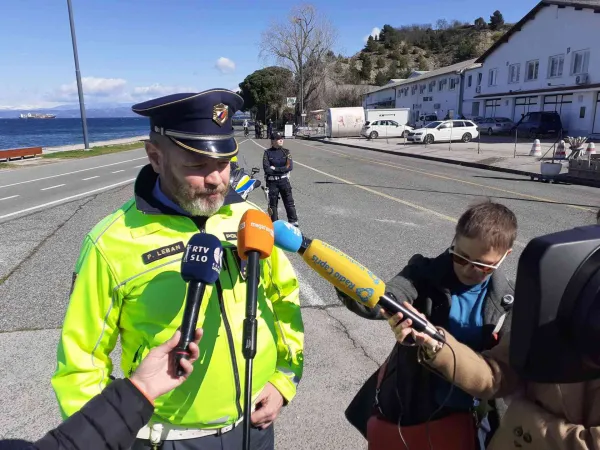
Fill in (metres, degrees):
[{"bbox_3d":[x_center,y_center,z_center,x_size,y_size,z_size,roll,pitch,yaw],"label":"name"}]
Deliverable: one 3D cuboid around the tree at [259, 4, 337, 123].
[{"bbox_3d":[-0.316,-18.020,54.328,9.300,14.400,9.000,-1,13,0],"label":"tree"}]

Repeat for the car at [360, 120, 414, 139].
[{"bbox_3d":[7.465,-8.146,39.590,4.280,1.490,1.800,-3,13,-8],"label":"car"}]

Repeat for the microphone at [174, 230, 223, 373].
[{"bbox_3d":[-0.200,0.142,0.873,0.076,0.262,0.076,5,-17,-1],"label":"microphone"}]

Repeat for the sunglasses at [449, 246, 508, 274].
[{"bbox_3d":[0.473,0.062,1.275,0.143,0.050,0.145,19,37,10],"label":"sunglasses"}]

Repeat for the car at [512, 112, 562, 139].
[{"bbox_3d":[18.562,-7.912,36.982,1.830,1.800,4.550,-2,13,-5],"label":"car"}]

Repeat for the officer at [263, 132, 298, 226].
[{"bbox_3d":[-0.370,-0.846,8.632,0.600,1.680,0.400,0,13,3],"label":"officer"}]

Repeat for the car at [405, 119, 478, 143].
[{"bbox_3d":[9.541,-6.281,31.360,4.690,1.470,1.830,-4,14,-15],"label":"car"}]

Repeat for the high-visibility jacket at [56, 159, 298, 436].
[{"bbox_3d":[-0.333,0.193,1.307,0.650,0.710,0.380,-8,15,-28],"label":"high-visibility jacket"}]

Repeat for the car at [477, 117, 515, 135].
[{"bbox_3d":[17.082,-8.860,41.972,1.740,1.430,4.500,-4,14,-15],"label":"car"}]

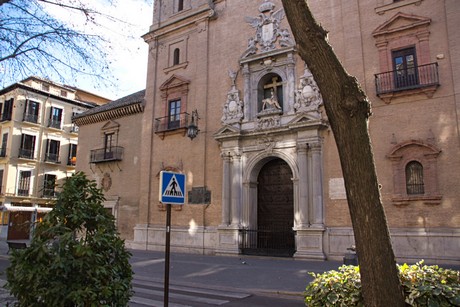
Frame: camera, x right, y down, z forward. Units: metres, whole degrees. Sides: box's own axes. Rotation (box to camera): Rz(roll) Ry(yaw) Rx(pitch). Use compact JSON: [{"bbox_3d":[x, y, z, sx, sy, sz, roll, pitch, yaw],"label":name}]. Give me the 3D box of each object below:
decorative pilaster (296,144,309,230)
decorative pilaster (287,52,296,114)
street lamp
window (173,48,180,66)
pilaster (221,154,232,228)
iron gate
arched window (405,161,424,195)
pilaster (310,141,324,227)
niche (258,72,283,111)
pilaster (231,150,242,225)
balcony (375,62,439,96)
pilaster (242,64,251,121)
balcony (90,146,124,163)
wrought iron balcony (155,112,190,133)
[{"bbox_3d":[3.735,1.564,17.595,0.500,4.369,0.460,-7,-14,31],"label":"decorative pilaster"},{"bbox_3d":[3.403,-3.879,19.102,0.430,3.598,0.350,-7,-14,31],"label":"decorative pilaster"},{"bbox_3d":[-2.181,-1.757,20.924,0.500,1.991,0.900,-6,-13,31],"label":"street lamp"},{"bbox_3d":[-3.555,-6.520,23.407,0.522,1.217,0.280,-6,-13,31],"label":"window"},{"bbox_3d":[-0.202,2.021,19.988,0.500,4.430,0.460,-7,-14,31],"label":"pilaster"},{"bbox_3d":[1.890,4.682,18.125,3.216,1.400,0.100,-7,-14,31],"label":"iron gate"},{"bbox_3d":[8.284,1.085,15.446,0.680,1.496,0.220,-7,-14,31],"label":"arched window"},{"bbox_3d":[4.362,1.486,17.215,0.500,4.341,0.460,-7,-14,31],"label":"pilaster"},{"bbox_3d":[2.394,-3.230,19.082,1.484,2.291,0.800,-6,-13,31],"label":"niche"},{"bbox_3d":[0.329,1.858,18.562,0.470,4.098,0.500,-6,-13,31],"label":"pilaster"},{"bbox_3d":[8.175,-3.286,15.960,2.539,1.114,0.620,-7,-14,31],"label":"balcony"},{"bbox_3d":[0.932,-3.450,19.501,0.350,3.393,0.320,-6,-13,31],"label":"pilaster"},{"bbox_3d":[-9.053,0.107,25.348,2.833,0.920,0.650,-6,-13,31],"label":"balcony"},{"bbox_3d":[-3.716,-1.942,22.160,2.468,0.960,0.500,-6,-13,31],"label":"wrought iron balcony"}]

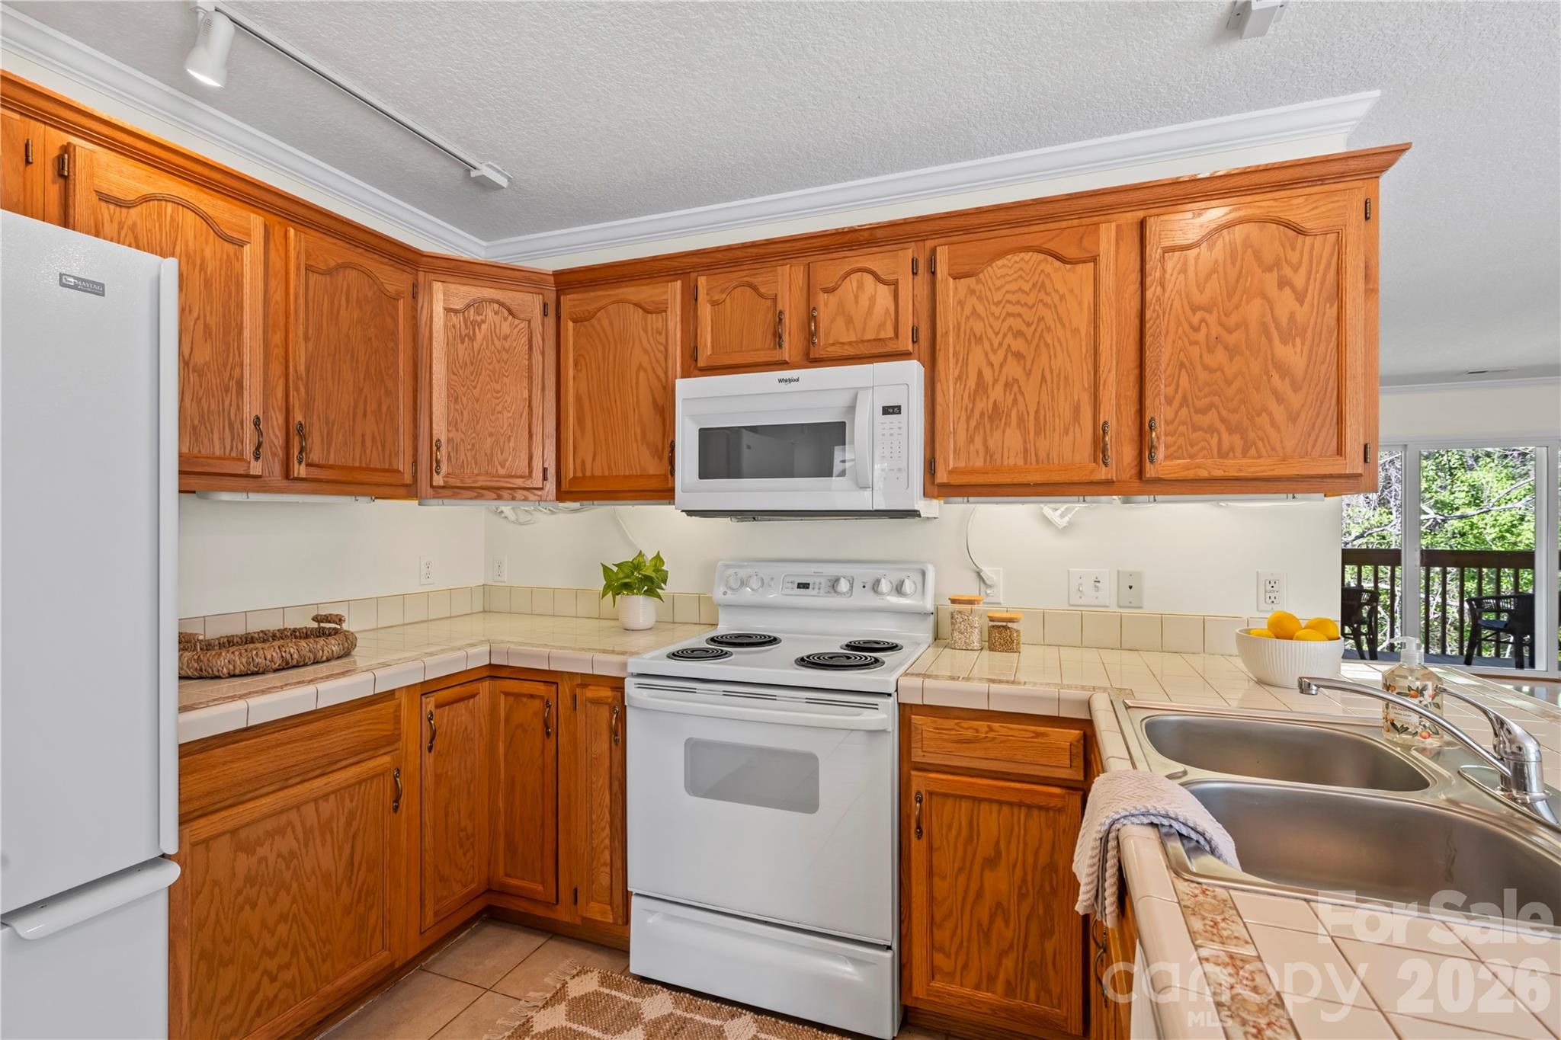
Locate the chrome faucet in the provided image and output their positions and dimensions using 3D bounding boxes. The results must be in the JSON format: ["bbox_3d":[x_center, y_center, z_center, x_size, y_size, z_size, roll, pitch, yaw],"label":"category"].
[{"bbox_3d":[0.943,0.317,1.024,0.295,0.152,0.085,0,0,23],"label":"chrome faucet"}]

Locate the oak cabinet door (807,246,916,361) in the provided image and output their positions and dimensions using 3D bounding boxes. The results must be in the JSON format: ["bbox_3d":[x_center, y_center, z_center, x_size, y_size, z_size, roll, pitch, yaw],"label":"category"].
[{"bbox_3d":[0.240,-0.637,2.077,0.310,0.299,0.021,0,0,20],"label":"oak cabinet door"}]

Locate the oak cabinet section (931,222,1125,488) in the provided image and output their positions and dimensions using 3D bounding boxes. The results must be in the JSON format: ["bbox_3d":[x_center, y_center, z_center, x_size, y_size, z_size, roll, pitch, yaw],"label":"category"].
[{"bbox_3d":[0.675,-0.447,1.932,0.468,0.686,0.023,0,0,21],"label":"oak cabinet section"}]

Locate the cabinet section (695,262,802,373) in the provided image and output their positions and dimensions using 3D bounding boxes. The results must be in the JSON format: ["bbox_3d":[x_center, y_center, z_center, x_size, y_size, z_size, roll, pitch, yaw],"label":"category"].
[{"bbox_3d":[-0.114,-0.645,2.228,0.330,0.303,0.023,0,0,21],"label":"cabinet section"}]

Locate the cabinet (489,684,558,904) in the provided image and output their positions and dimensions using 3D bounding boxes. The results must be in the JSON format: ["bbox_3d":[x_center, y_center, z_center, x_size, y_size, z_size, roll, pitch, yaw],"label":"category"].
[{"bbox_3d":[-0.804,0.850,2.180,0.267,0.680,0.022,0,0,21],"label":"cabinet"}]

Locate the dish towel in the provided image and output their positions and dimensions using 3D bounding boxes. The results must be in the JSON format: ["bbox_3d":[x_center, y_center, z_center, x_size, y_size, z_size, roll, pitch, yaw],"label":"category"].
[{"bbox_3d":[0.500,0.454,0.933,0.180,0.178,0.230,0,0,20],"label":"dish towel"}]

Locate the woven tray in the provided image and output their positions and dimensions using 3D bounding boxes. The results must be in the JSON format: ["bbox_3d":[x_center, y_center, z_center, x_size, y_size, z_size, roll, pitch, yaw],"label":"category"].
[{"bbox_3d":[-1.402,0.338,1.901,0.290,0.100,0.470,0,0,20],"label":"woven tray"}]

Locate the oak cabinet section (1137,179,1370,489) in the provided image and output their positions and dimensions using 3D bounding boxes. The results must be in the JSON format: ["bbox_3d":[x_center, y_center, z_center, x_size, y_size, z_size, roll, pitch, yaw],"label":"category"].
[{"bbox_3d":[1.174,-0.450,1.744,0.464,0.686,0.023,0,0,21],"label":"oak cabinet section"}]

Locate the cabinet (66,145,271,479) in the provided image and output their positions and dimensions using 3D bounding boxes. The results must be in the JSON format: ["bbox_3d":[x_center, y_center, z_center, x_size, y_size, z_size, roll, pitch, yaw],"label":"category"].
[{"bbox_3d":[-1.421,-0.448,1.631,0.020,0.678,0.379,0,0,20],"label":"cabinet"}]

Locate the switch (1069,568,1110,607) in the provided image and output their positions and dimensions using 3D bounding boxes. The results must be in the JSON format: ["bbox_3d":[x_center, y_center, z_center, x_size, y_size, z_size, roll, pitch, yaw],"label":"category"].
[{"bbox_3d":[0.951,0.210,2.138,0.116,0.114,0.013,0,0,20],"label":"switch"}]

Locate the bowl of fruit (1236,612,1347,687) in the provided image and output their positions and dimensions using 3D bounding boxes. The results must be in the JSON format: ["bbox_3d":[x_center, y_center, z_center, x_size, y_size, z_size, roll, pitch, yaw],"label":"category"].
[{"bbox_3d":[1.249,0.310,1.700,0.215,0.172,0.215,0,0,21],"label":"bowl of fruit"}]

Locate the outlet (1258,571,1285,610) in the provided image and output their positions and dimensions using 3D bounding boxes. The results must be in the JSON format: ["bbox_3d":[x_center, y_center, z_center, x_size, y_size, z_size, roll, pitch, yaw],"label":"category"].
[{"bbox_3d":[1.408,0.206,1.988,0.070,0.115,0.008,0,0,21],"label":"outlet"}]

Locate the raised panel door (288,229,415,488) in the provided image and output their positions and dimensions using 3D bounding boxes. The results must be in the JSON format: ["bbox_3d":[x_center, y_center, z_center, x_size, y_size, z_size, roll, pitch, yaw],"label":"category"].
[{"bbox_3d":[-1.264,-0.447,2.055,0.020,0.678,0.394,0,0,20],"label":"raised panel door"}]

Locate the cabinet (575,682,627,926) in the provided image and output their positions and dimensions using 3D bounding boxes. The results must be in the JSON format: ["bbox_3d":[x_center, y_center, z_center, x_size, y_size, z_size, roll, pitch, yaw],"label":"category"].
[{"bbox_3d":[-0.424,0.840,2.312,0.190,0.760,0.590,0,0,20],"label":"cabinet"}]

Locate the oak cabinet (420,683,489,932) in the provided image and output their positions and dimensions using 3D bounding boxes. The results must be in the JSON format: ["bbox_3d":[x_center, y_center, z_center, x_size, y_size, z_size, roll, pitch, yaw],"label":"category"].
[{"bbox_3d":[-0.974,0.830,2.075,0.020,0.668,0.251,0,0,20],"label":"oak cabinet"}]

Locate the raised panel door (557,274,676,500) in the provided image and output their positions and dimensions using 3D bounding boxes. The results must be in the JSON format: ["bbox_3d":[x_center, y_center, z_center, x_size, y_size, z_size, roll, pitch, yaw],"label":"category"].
[{"bbox_3d":[-0.543,-0.445,2.360,0.467,0.678,0.020,0,0,20],"label":"raised panel door"}]

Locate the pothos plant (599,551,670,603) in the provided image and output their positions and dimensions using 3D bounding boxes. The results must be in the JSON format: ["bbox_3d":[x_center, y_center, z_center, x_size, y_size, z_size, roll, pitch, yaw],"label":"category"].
[{"bbox_3d":[-0.531,0.212,2.539,0.235,0.200,0.210,0,0,21],"label":"pothos plant"}]

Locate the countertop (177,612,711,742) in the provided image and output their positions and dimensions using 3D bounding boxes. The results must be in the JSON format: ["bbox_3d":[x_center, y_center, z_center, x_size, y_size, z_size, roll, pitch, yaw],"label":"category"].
[{"bbox_3d":[-0.991,0.416,2.061,1.141,0.058,1.507,0,0,20],"label":"countertop"}]

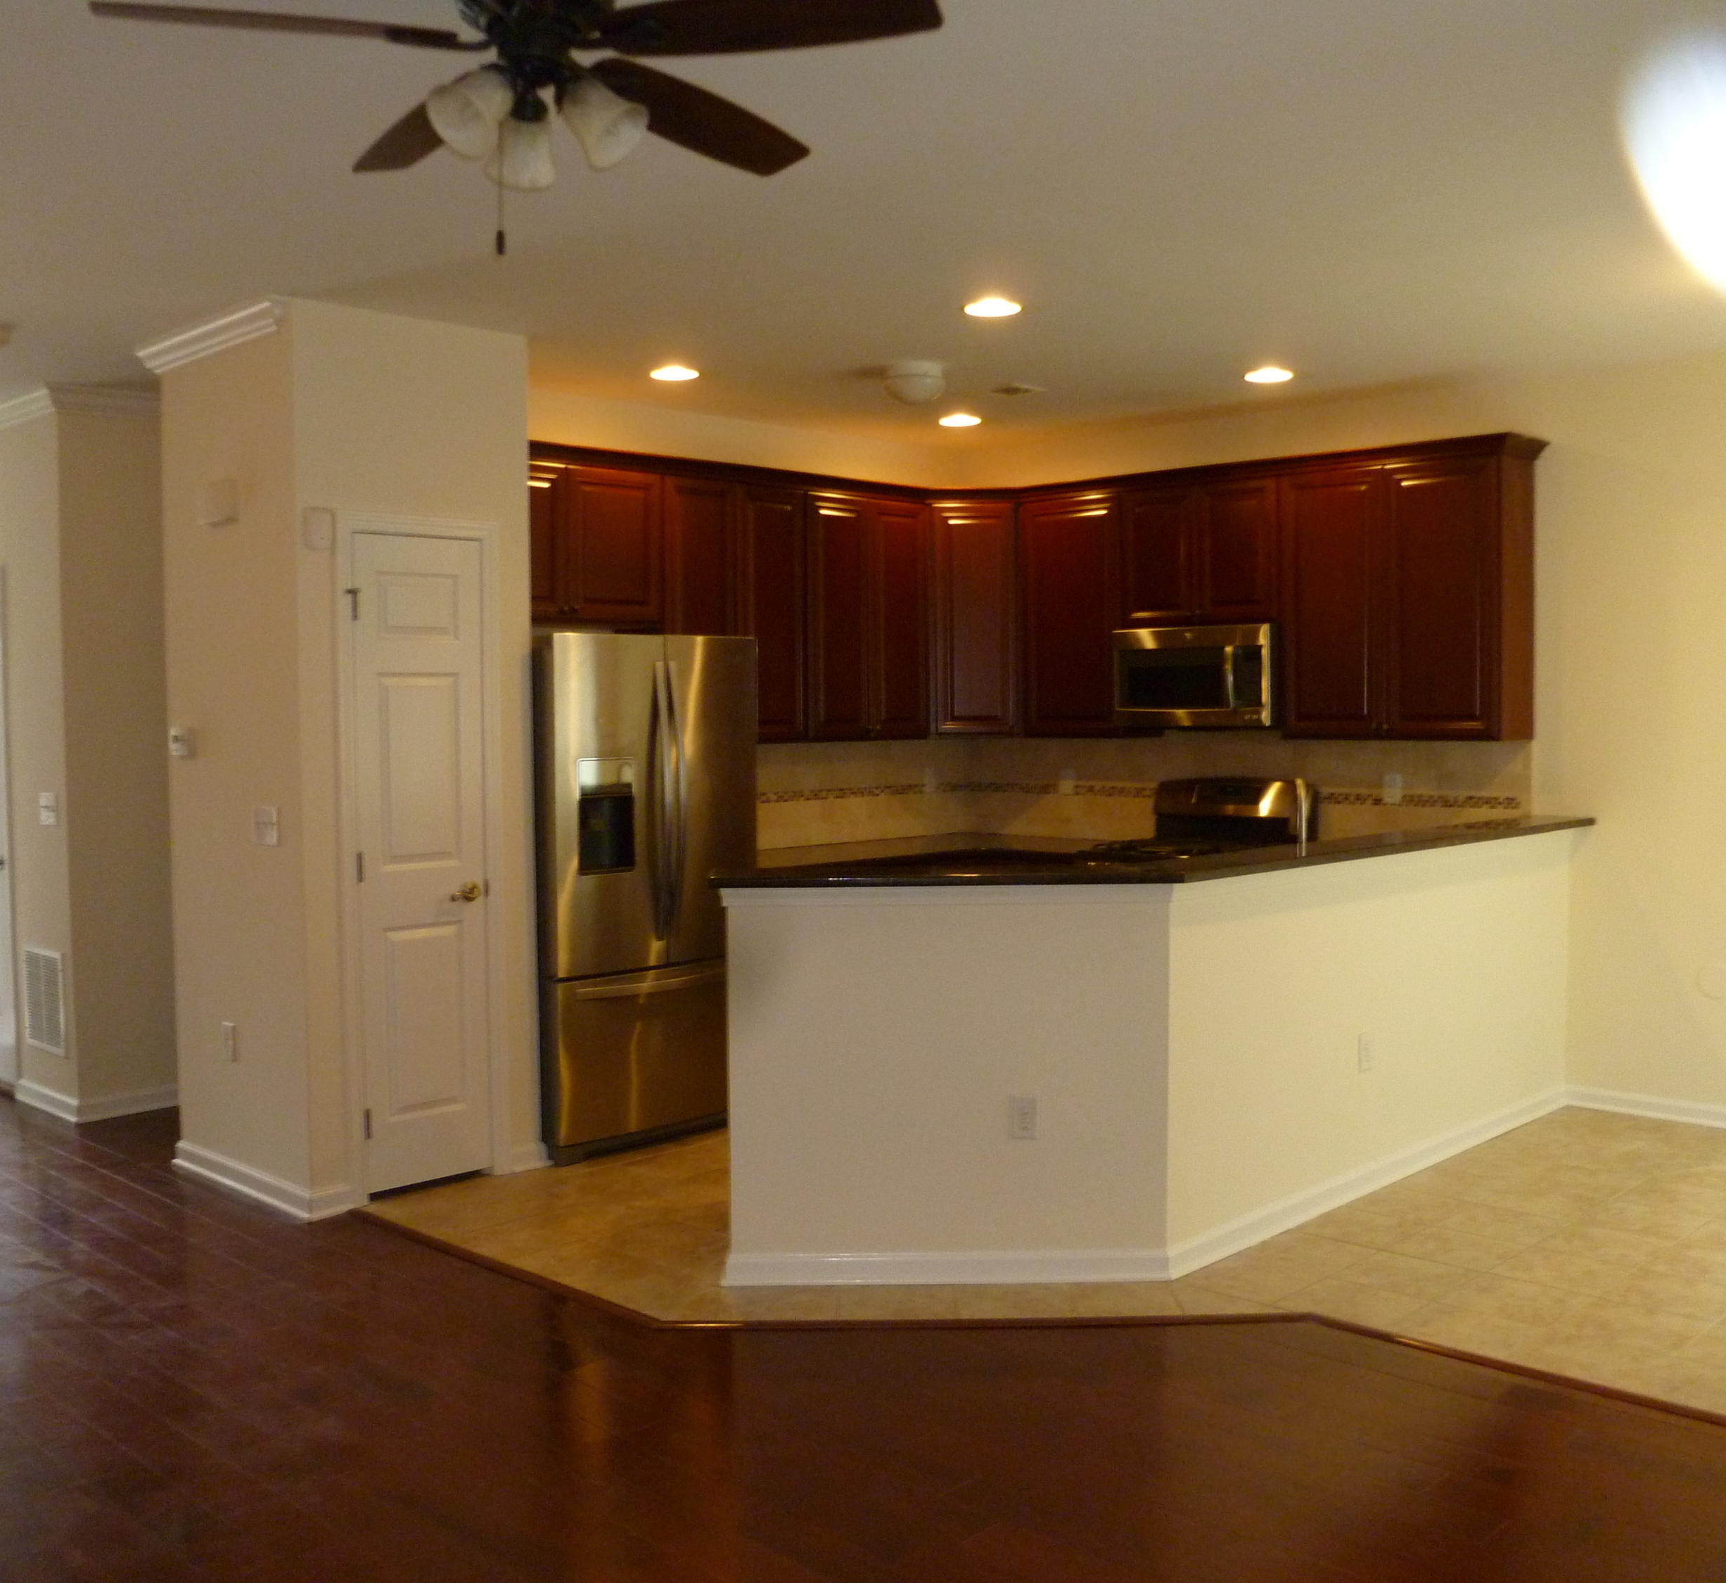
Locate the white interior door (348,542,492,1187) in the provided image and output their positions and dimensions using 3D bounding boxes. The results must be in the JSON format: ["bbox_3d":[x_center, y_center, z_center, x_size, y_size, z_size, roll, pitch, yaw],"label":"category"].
[{"bbox_3d":[-1.391,0.222,5.407,0.040,2.038,0.448,2,4,44],"label":"white interior door"}]

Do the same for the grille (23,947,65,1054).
[{"bbox_3d":[-3.137,0.799,6.544,0.385,0.380,0.020,2,4,44],"label":"grille"}]

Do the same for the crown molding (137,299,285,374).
[{"bbox_3d":[-2.035,-1.401,5.288,0.930,0.080,0.065,2,4,44],"label":"crown molding"}]

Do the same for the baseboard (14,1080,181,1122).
[{"bbox_3d":[-2.998,1.178,6.705,0.620,0.085,0.412,2,4,44],"label":"baseboard"}]

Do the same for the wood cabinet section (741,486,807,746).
[{"bbox_3d":[-0.479,-0.724,7.171,0.330,1.041,0.371,2,4,44],"label":"wood cabinet section"}]

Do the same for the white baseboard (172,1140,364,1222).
[{"bbox_3d":[-1.942,1.228,5.495,0.963,0.085,0.170,2,4,44],"label":"white baseboard"}]

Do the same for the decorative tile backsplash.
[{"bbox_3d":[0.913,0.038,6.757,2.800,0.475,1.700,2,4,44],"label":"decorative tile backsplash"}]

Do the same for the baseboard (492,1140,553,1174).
[{"bbox_3d":[-1.131,1.210,5.689,0.023,0.087,0.205,2,4,44],"label":"baseboard"}]

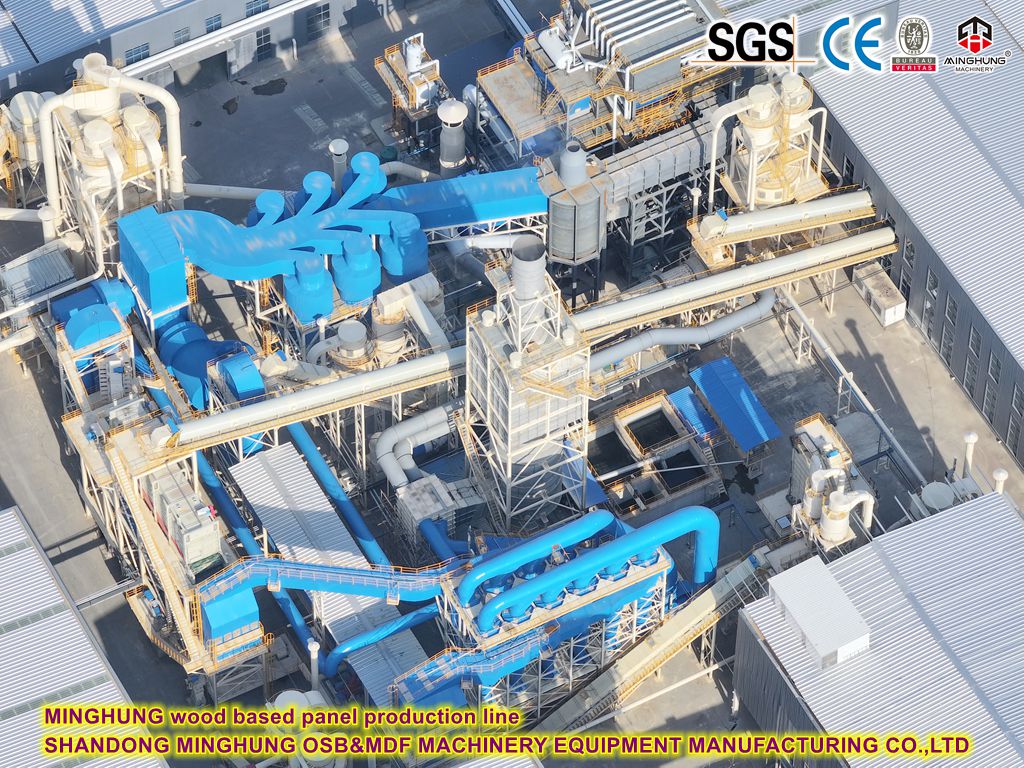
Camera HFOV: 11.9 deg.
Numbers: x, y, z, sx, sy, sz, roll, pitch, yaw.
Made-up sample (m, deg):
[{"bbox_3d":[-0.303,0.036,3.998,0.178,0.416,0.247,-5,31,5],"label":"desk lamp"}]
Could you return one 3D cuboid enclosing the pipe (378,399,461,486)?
[{"bbox_3d":[-8.628,6.272,477.484,9.752,2.600,6.664,-23,57,-16],"label":"pipe"}]

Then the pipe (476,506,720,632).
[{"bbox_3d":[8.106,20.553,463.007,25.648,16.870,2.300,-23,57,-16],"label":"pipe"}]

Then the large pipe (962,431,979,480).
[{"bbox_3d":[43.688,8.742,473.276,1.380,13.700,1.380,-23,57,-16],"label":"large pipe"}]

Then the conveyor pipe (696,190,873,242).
[{"bbox_3d":[27.043,-16.610,482.107,20.700,1.800,1.800,-12,53,-31],"label":"conveyor pipe"}]

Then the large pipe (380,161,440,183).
[{"bbox_3d":[-10.168,-21.287,491.915,6.800,1.500,1.500,14,55,9],"label":"large pipe"}]

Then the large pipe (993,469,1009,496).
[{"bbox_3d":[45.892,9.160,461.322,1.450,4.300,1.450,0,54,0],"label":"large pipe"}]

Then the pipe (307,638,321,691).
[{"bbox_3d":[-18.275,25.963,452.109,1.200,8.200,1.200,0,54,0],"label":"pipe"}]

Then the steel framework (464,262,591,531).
[{"bbox_3d":[1.357,1.137,462.964,8.420,32.770,8.960,-23,58,-16],"label":"steel framework"}]

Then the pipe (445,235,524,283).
[{"bbox_3d":[-2.176,-13.609,496.567,7.144,1.600,5.184,-23,57,-16],"label":"pipe"}]

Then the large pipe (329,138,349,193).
[{"bbox_3d":[-17.459,-20.142,498.018,1.980,13.200,1.980,0,54,0],"label":"large pipe"}]

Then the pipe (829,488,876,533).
[{"bbox_3d":[32.163,12.930,466.277,4.472,8.300,1.750,-8,54,-6],"label":"pipe"}]

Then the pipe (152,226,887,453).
[{"bbox_3d":[3.274,-4.655,469.459,79.900,1.800,1.800,-16,55,-27],"label":"pipe"}]

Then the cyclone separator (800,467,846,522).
[{"bbox_3d":[29.263,9.951,461.974,4.200,6.600,2.300,-23,58,-16],"label":"cyclone separator"}]

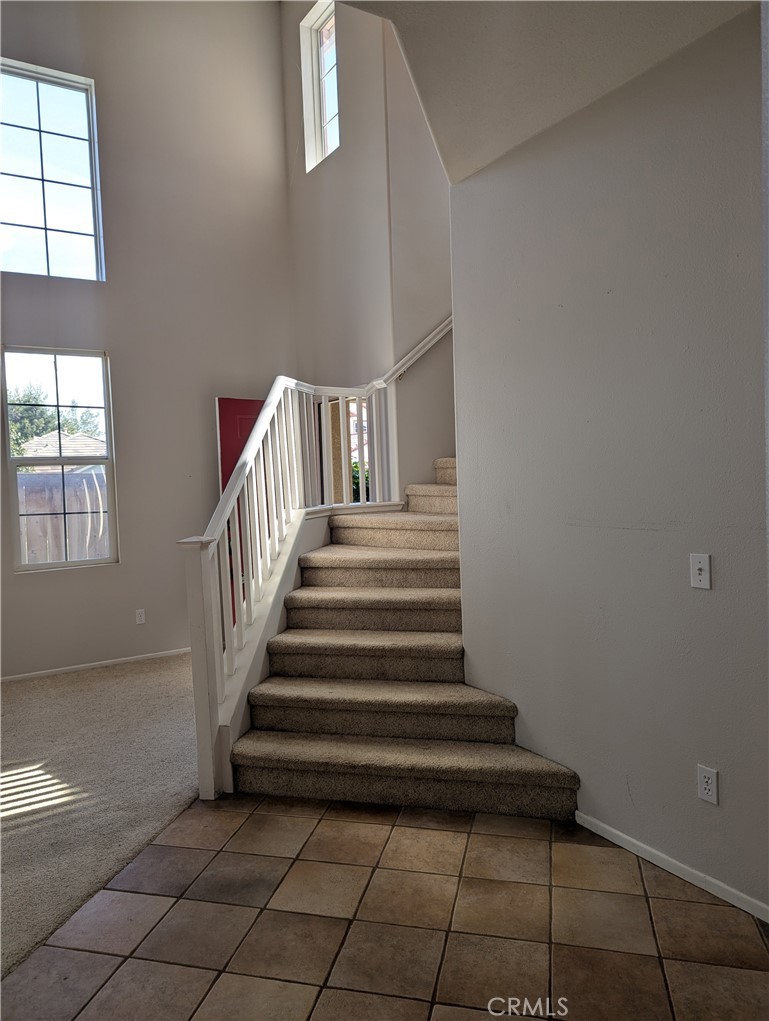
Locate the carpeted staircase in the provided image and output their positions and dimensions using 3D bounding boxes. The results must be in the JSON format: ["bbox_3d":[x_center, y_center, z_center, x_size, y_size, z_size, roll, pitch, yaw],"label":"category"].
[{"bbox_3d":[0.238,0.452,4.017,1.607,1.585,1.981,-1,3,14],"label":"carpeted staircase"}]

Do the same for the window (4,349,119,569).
[{"bbox_3d":[-2.456,-0.387,5.421,0.725,1.659,0.100,-4,4,-30],"label":"window"}]

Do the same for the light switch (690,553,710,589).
[{"bbox_3d":[1.065,0.206,2.389,0.014,0.115,0.071,-4,4,-33],"label":"light switch"}]

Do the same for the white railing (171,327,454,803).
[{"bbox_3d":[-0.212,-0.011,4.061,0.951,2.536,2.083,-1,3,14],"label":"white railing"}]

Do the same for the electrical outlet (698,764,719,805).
[{"bbox_3d":[1.101,0.935,2.413,0.012,0.115,0.071,-4,4,-33],"label":"electrical outlet"}]

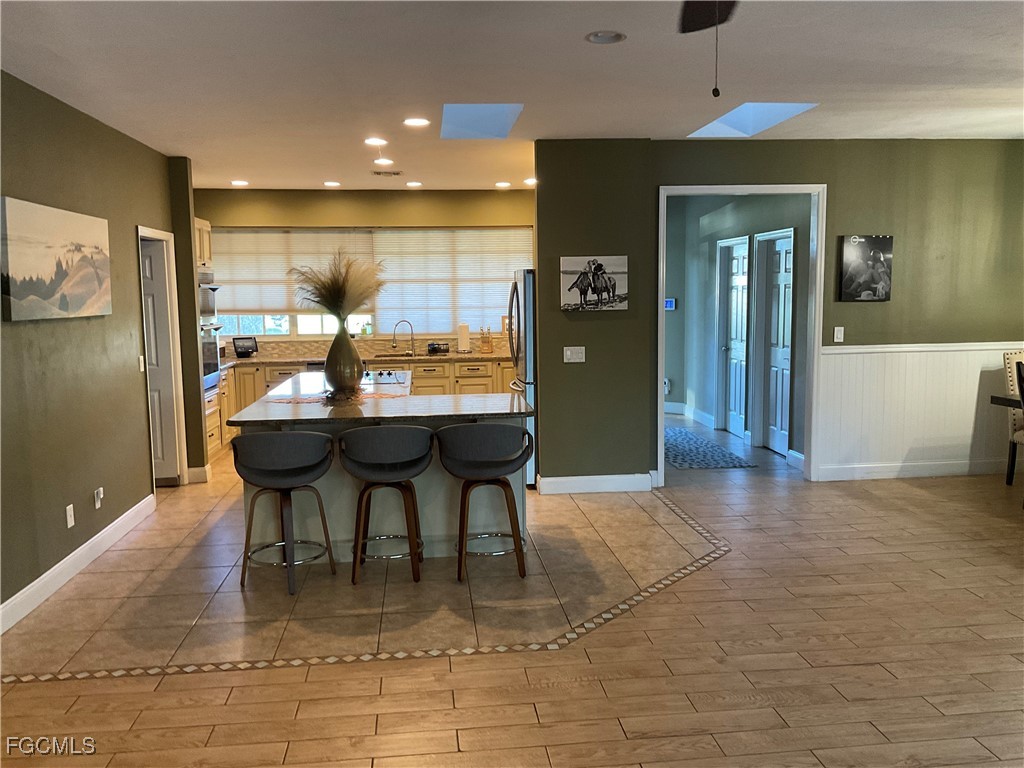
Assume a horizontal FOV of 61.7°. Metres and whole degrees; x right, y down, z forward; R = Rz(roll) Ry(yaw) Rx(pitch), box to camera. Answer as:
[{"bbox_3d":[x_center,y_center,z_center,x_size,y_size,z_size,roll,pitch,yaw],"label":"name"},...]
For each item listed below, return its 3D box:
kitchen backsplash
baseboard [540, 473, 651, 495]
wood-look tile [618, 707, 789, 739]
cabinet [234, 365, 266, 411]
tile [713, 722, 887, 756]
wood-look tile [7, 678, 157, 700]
[{"bbox_3d":[-1.625,-0.410,9.669,3.300,0.190,0.020,-2,6,-6],"label":"kitchen backsplash"},{"bbox_3d":[0.667,0.793,6.822,0.900,0.136,0.018,-2,6,-6],"label":"baseboard"},{"bbox_3d":[0.714,1.272,3.211,0.606,0.011,0.153,-2,7,-6],"label":"wood-look tile"},{"bbox_3d":[-2.758,0.207,9.308,0.350,0.870,0.600,-2,6,-6],"label":"cabinet"},{"bbox_3d":[1.038,1.281,3.091,0.606,0.011,0.153,-2,7,-6],"label":"tile"},{"bbox_3d":[-1.770,1.263,3.553,0.602,0.010,0.154,-2,6,-6],"label":"wood-look tile"}]

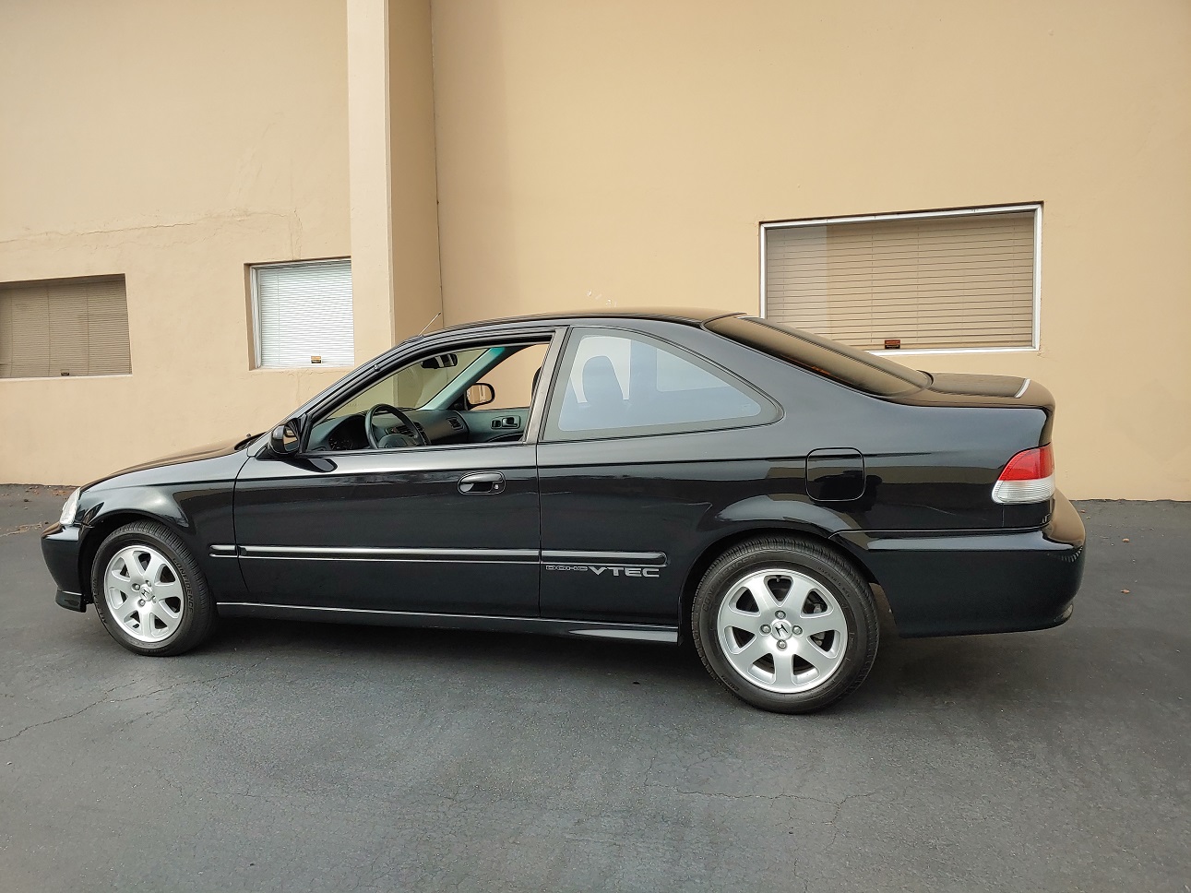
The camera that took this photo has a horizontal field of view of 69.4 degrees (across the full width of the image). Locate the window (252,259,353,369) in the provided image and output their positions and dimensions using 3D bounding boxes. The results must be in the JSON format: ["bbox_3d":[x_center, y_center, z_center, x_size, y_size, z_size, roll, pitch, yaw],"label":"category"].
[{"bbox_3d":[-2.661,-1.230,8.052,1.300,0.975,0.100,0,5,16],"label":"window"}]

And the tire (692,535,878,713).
[{"bbox_3d":[0.629,0.585,2.870,0.594,0.592,0.200,0,8,18],"label":"tire"}]

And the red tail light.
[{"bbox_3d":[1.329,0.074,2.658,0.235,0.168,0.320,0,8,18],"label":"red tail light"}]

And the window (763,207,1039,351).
[{"bbox_3d":[2.154,-1.168,6.232,1.894,1.026,0.090,0,5,18],"label":"window"}]

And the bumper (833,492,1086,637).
[{"bbox_3d":[1.403,0.328,3.375,0.870,0.400,1.690,0,7,18],"label":"bumper"}]

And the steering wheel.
[{"bbox_3d":[-0.849,-0.009,3.661,0.110,0.380,0.380,-28,-2,19],"label":"steering wheel"}]

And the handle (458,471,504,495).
[{"bbox_3d":[-0.401,0.126,3.034,0.172,0.083,0.045,0,8,18],"label":"handle"}]

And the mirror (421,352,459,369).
[{"bbox_3d":[-0.715,-0.393,3.933,0.040,0.062,0.222,9,13,35],"label":"mirror"}]

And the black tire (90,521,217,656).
[{"bbox_3d":[-1.865,0.598,3.676,0.600,0.600,0.200,0,7,18],"label":"black tire"}]

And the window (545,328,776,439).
[{"bbox_3d":[0.209,-0.232,2.924,0.799,0.415,0.060,-1,-16,16],"label":"window"}]

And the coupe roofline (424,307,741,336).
[{"bbox_3d":[0.046,-0.532,3.696,1.120,0.100,1.140,0,7,18],"label":"coupe roofline"}]

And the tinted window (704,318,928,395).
[{"bbox_3d":[0.927,-0.354,3.438,0.820,0.110,1.240,24,14,13],"label":"tinted window"}]

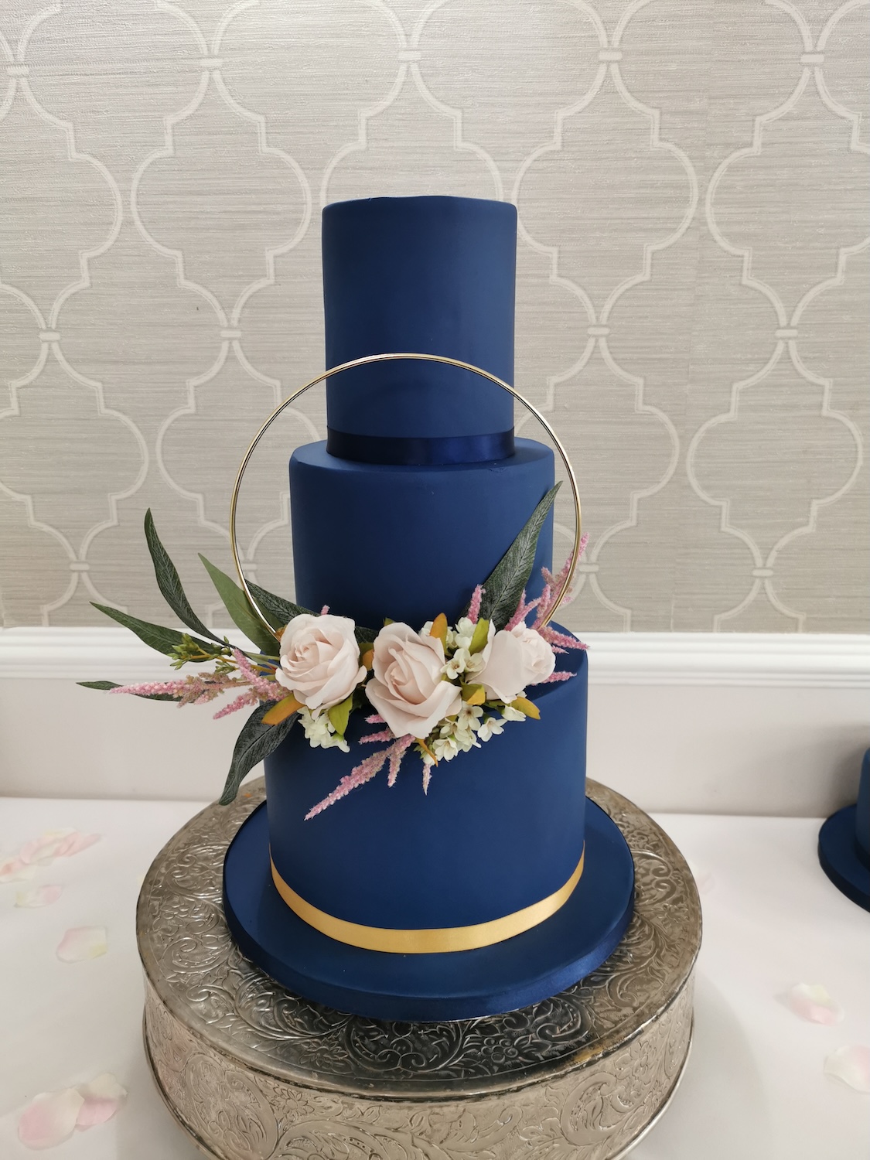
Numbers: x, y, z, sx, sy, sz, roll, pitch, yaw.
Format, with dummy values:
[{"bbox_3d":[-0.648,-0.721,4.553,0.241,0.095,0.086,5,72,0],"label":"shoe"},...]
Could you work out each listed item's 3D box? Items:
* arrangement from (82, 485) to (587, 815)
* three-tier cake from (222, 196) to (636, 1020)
[{"bbox_3d":[-0.055,0.037,0.482,0.271,0.165,0.130,-1,16,0],"label":"arrangement"},{"bbox_3d":[-0.007,-0.004,0.571,0.282,0.429,0.282,-1,16,0],"label":"three-tier cake"}]

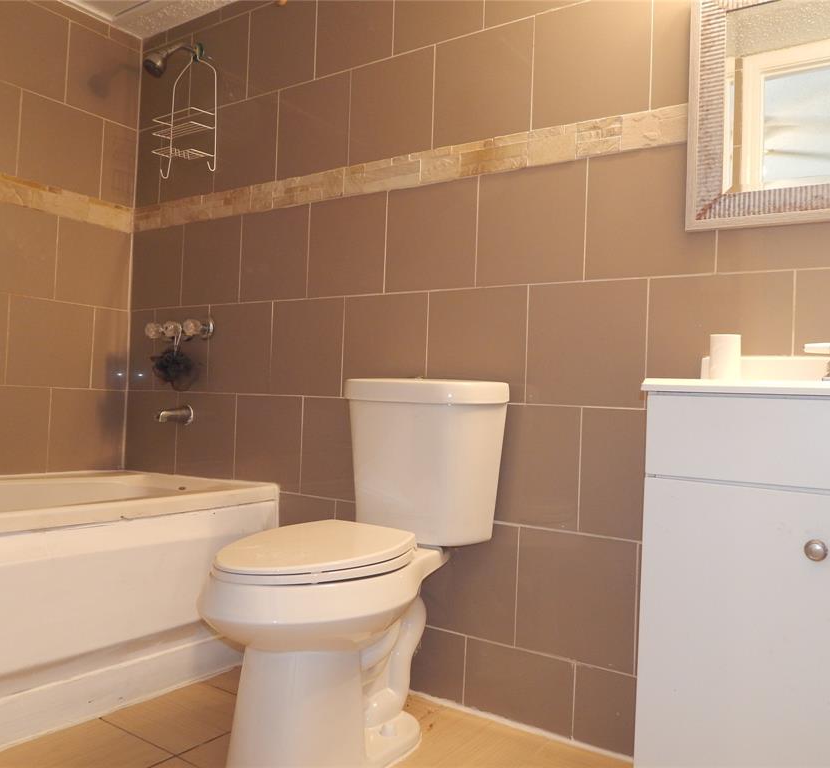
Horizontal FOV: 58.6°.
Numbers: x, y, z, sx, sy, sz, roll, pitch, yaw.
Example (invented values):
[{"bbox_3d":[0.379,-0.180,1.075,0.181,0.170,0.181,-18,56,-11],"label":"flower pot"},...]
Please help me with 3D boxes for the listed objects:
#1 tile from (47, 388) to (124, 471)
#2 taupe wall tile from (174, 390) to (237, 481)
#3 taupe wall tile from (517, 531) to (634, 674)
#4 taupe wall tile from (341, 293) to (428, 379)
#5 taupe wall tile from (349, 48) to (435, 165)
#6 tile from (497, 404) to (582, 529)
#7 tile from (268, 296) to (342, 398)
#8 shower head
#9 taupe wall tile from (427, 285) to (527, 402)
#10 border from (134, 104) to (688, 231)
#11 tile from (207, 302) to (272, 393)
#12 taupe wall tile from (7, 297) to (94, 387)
[{"bbox_3d":[-1.190,0.170,2.697,0.010,0.300,0.291,1,-1,36],"label":"tile"},{"bbox_3d":[-0.722,0.183,2.559,0.300,0.300,0.010,1,-1,34],"label":"taupe wall tile"},{"bbox_3d":[0.387,0.510,1.773,0.299,0.304,0.010,1,-2,34],"label":"taupe wall tile"},{"bbox_3d":[-0.090,-0.107,2.128,0.299,0.299,0.010,1,-2,34],"label":"taupe wall tile"},{"bbox_3d":[-0.069,-0.801,2.155,0.300,0.296,0.010,1,-1,34],"label":"taupe wall tile"},{"bbox_3d":[0.277,0.205,1.873,0.300,0.302,0.012,1,-1,35],"label":"tile"},{"bbox_3d":[-0.336,-0.112,2.308,0.300,0.300,0.010,1,-1,34],"label":"tile"},{"bbox_3d":[-0.836,-1.130,2.565,0.075,0.176,0.205,1,-1,34],"label":"shower head"},{"bbox_3d":[0.159,-0.102,1.957,0.299,0.299,0.010,1,-2,34],"label":"taupe wall tile"},{"bbox_3d":[-0.229,-0.608,2.253,2.051,0.092,0.015,1,-1,35],"label":"border"},{"bbox_3d":[-0.586,-0.117,2.480,0.300,0.300,0.012,1,-1,35],"label":"tile"},{"bbox_3d":[-1.256,-0.138,2.567,0.010,0.299,0.299,1,-2,34],"label":"taupe wall tile"}]

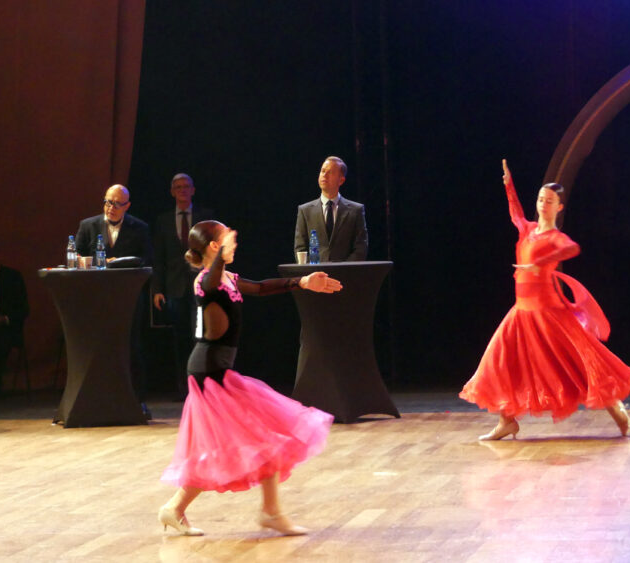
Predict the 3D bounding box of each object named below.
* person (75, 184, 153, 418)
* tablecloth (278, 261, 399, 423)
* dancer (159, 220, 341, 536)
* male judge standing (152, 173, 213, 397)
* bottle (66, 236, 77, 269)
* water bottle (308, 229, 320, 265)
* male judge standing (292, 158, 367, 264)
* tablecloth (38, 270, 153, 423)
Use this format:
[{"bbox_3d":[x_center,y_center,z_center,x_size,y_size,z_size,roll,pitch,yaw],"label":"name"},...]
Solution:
[{"bbox_3d":[-1.433,0.136,24.900,0.570,1.680,0.580,-1,2,18],"label":"person"},{"bbox_3d":[0.164,0.423,24.250,0.800,1.110,0.800,-2,2,0],"label":"tablecloth"},{"bbox_3d":[-0.319,0.477,17.150,0.920,1.550,0.620,-2,2,3],"label":"dancer"},{"bbox_3d":[-1.016,0.031,27.000,0.510,1.750,0.340,-1,2,3],"label":"male judge standing"},{"bbox_3d":[-1.705,-0.205,24.350,0.066,0.236,0.066,-2,2,0],"label":"bottle"},{"bbox_3d":[0.002,-0.239,24.250,0.066,0.238,0.066,-2,2,0],"label":"water bottle"},{"bbox_3d":[0.133,0.022,25.000,0.540,1.830,0.360,-1,2,10],"label":"male judge standing"},{"bbox_3d":[-1.527,0.460,24.350,0.800,1.110,0.800,-2,2,0],"label":"tablecloth"}]

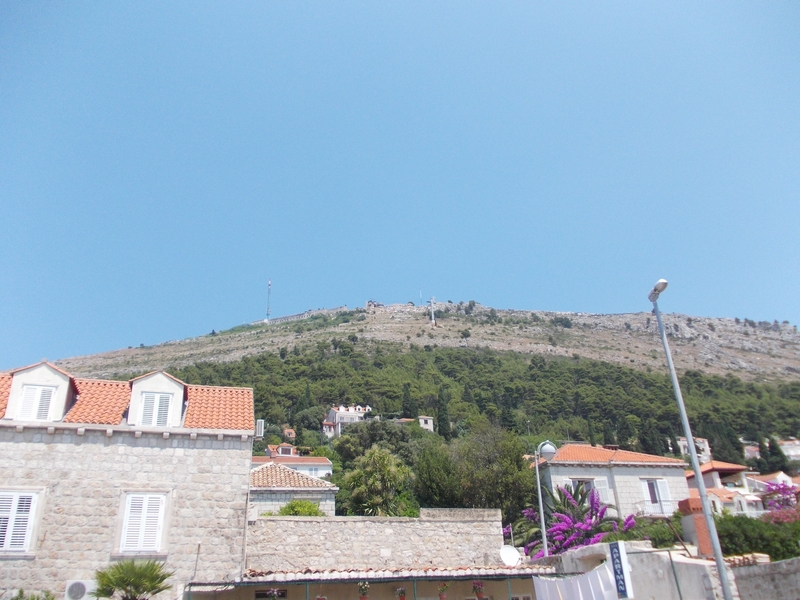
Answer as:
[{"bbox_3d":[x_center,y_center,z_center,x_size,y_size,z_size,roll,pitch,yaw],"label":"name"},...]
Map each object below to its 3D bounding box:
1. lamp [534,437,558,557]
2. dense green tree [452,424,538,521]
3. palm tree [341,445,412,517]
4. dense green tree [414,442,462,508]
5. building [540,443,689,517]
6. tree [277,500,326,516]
[{"bbox_3d":[4.560,6.459,19.487,0.680,4.400,0.480,-2,-24,0],"label":"lamp"},{"bbox_3d":[4.406,8.591,29.150,4.100,6.100,4.000,-2,-24,0],"label":"dense green tree"},{"bbox_3d":[-0.951,8.506,27.412,3.100,4.600,3.000,-2,-24,0],"label":"palm tree"},{"bbox_3d":[1.874,9.163,29.811,2.700,5.150,2.700,-2,-24,0],"label":"dense green tree"},{"bbox_3d":[12.560,13.715,43.415,10.300,7.900,8.400,6,-25,-17],"label":"building"},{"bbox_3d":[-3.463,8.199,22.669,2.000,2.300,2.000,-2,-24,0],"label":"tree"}]

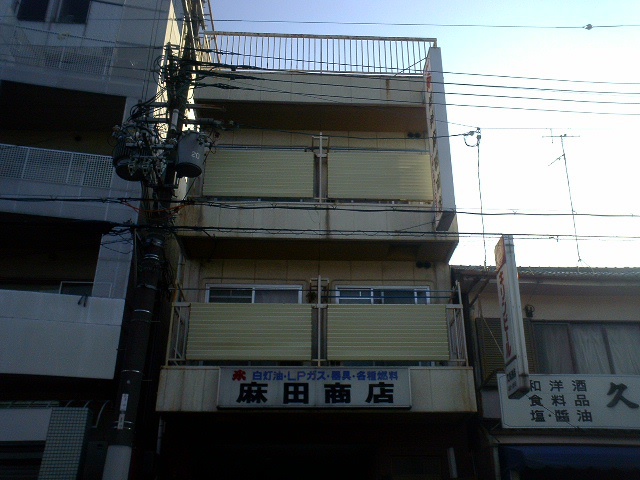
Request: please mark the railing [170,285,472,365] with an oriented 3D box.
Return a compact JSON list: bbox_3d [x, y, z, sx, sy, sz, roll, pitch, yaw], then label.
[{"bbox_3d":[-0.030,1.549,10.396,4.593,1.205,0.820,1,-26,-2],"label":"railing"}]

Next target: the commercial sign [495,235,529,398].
[{"bbox_3d":[3.107,1.193,10.513,0.160,2.618,0.521,3,-28,-1],"label":"commercial sign"}]

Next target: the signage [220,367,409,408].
[{"bbox_3d":[-0.073,2.187,9.552,2.826,0.601,0.150,1,-26,-2],"label":"signage"}]

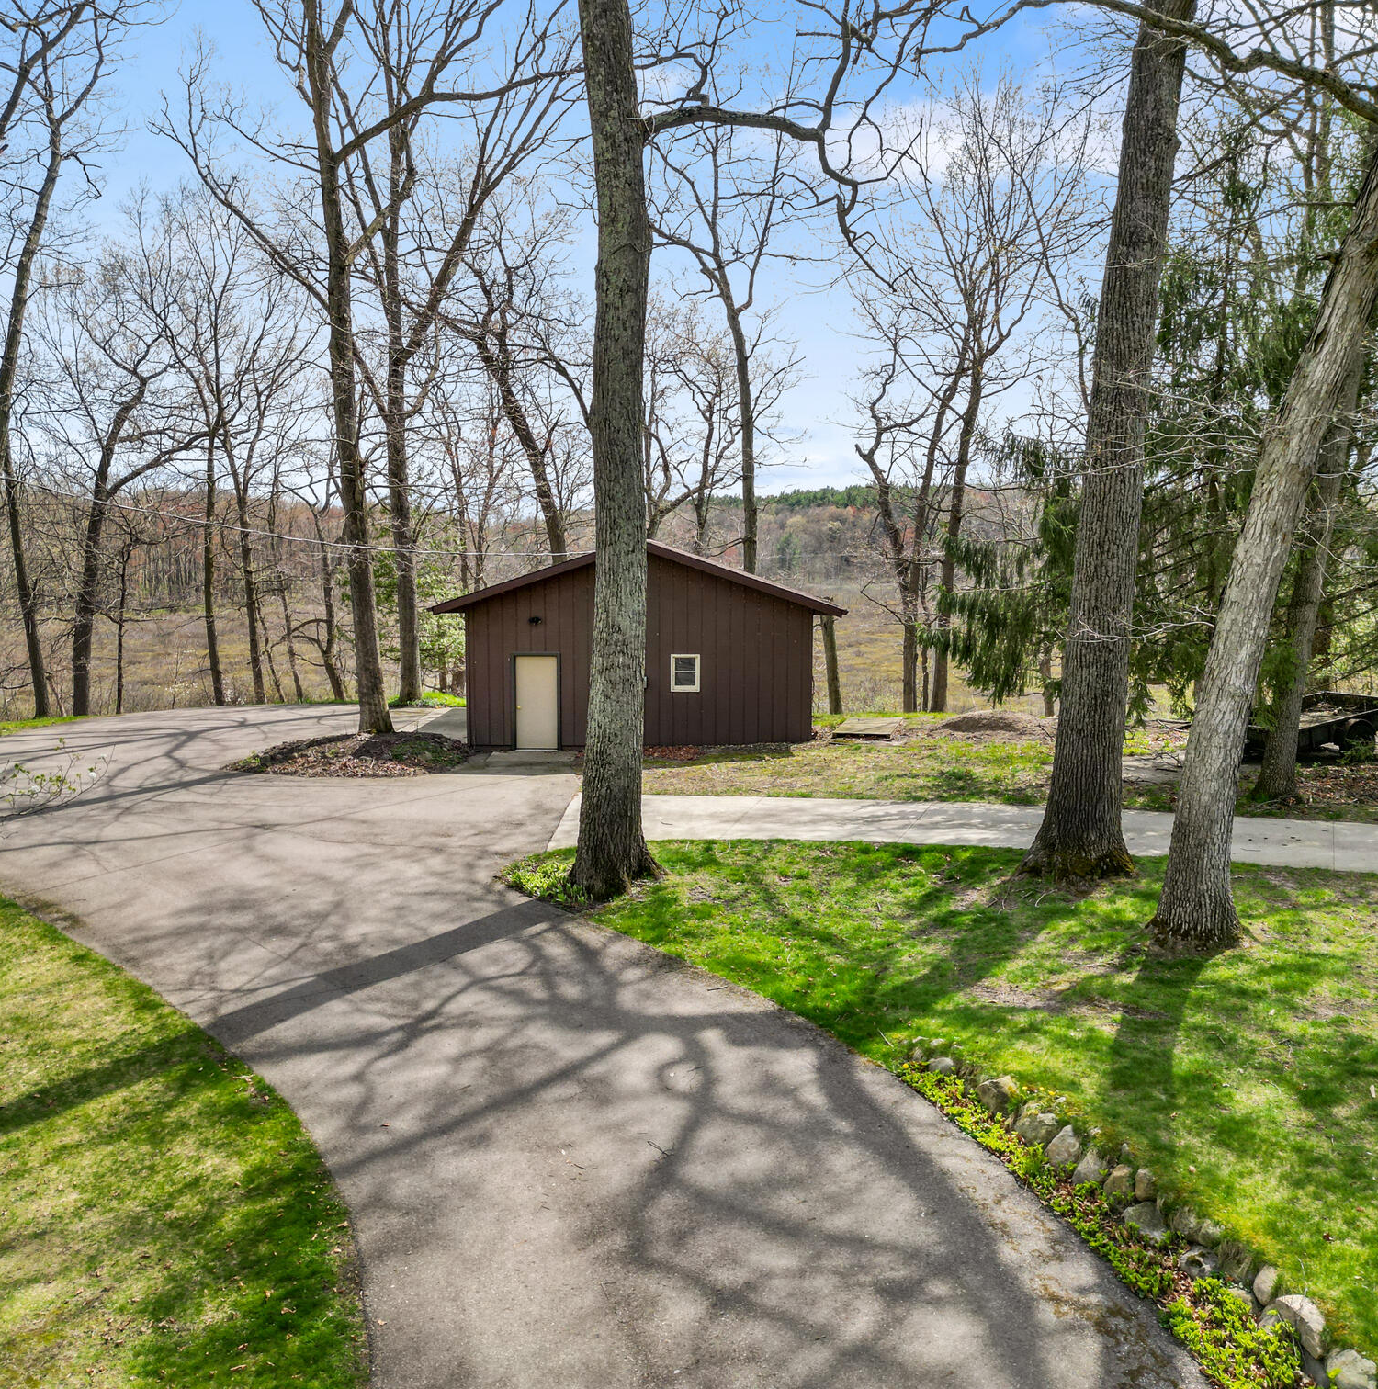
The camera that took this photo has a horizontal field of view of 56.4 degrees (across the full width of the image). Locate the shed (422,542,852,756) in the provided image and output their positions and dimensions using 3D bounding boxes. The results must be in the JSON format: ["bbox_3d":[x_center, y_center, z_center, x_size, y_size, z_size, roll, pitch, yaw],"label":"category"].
[{"bbox_3d":[-0.986,-1.435,30.908,8.803,4.488,7.700,0,7,1],"label":"shed"}]

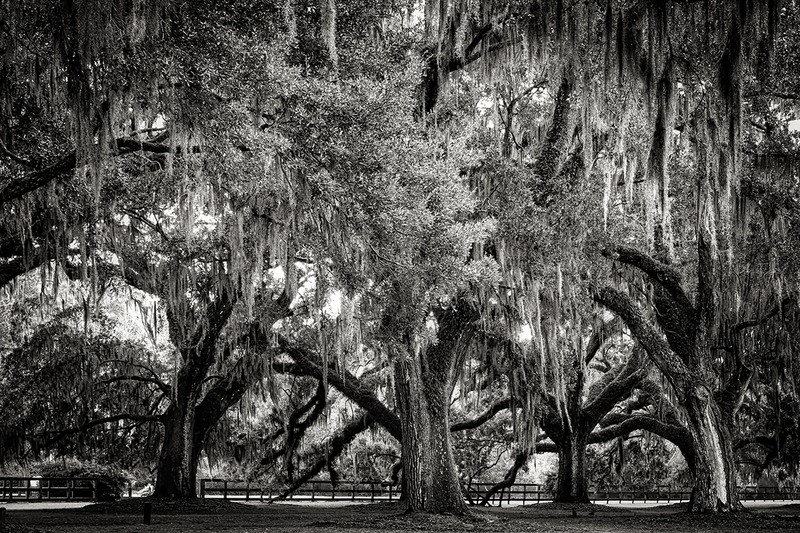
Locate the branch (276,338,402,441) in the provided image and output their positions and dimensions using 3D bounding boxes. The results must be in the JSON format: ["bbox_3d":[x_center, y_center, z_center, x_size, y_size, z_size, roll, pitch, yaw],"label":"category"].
[{"bbox_3d":[-1.791,3.640,48.000,3.729,3.019,1.400,0,-8,0],"label":"branch"}]

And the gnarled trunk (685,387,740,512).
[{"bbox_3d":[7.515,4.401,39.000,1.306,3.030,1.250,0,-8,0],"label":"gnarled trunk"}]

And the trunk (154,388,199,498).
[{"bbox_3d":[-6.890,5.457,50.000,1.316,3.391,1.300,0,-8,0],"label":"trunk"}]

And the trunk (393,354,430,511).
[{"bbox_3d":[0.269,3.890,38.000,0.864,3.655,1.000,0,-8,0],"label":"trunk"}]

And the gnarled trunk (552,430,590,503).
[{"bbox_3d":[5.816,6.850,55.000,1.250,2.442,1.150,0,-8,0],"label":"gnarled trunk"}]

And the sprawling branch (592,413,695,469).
[{"bbox_3d":[8.108,5.794,54.000,3.396,1.865,1.300,0,-8,0],"label":"sprawling branch"}]

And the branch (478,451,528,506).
[{"bbox_3d":[3.382,6.928,53.000,1.634,1.830,0.900,0,-8,0],"label":"branch"}]

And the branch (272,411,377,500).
[{"bbox_3d":[-2.328,5.827,50.000,3.206,2.775,1.300,0,-8,0],"label":"branch"}]

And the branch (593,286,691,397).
[{"bbox_3d":[5.659,1.757,38.000,2.296,2.577,1.300,0,-8,0],"label":"branch"}]

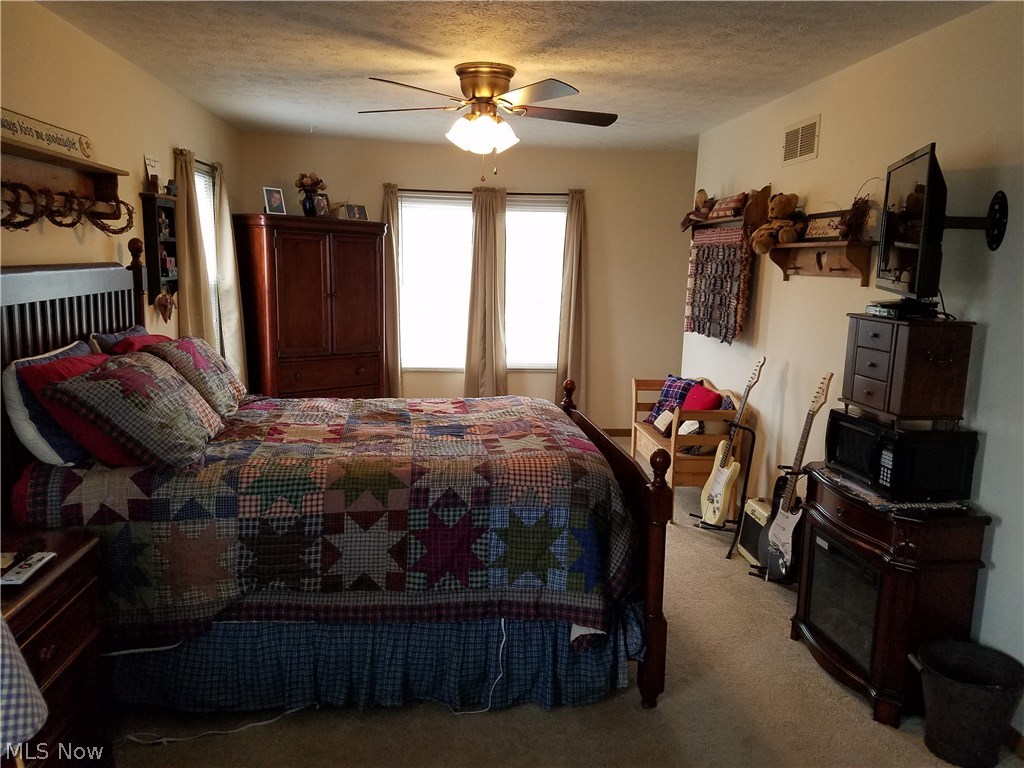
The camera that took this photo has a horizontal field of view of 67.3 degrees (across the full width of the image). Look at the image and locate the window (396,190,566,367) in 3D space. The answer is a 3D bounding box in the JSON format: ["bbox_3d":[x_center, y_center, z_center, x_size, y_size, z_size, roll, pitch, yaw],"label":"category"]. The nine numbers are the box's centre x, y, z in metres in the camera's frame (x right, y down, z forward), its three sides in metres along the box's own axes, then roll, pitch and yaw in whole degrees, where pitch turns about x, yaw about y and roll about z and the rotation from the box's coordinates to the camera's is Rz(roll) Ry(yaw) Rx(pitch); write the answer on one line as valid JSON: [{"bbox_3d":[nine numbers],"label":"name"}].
[{"bbox_3d":[-0.239,-0.824,6.444,1.415,1.460,0.100,0,10,-6],"label":"window"}]

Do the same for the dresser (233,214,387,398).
[{"bbox_3d":[-1.449,-0.297,5.544,0.935,1.732,0.543,-6,12,-39],"label":"dresser"}]

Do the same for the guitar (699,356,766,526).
[{"bbox_3d":[1.255,0.319,4.273,0.075,0.985,0.325,18,1,-12],"label":"guitar"}]

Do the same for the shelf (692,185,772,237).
[{"bbox_3d":[1.330,-1.039,4.749,0.148,0.291,0.889,1,10,-6],"label":"shelf"}]

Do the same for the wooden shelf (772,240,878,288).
[{"bbox_3d":[1.439,-0.577,3.649,0.128,0.202,0.835,0,10,-6],"label":"wooden shelf"}]

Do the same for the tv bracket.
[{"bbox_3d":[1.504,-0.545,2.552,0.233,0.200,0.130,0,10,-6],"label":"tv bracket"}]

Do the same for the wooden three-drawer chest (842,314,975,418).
[{"bbox_3d":[1.389,-0.053,2.736,0.247,0.360,0.349,0,10,-9],"label":"wooden three-drawer chest"}]

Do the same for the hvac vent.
[{"bbox_3d":[1.475,-1.241,3.948,0.020,0.207,0.385,1,10,-6],"label":"hvac vent"}]

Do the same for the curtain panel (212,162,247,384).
[{"bbox_3d":[-1.919,-0.456,5.220,0.138,2.035,0.395,1,10,-6],"label":"curtain panel"}]

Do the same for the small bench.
[{"bbox_3d":[1.124,0.369,5.070,0.443,0.767,1.055,0,10,-6],"label":"small bench"}]

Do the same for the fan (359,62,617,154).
[{"bbox_3d":[-0.130,-1.318,3.727,1.294,0.405,1.294,1,10,-6],"label":"fan"}]

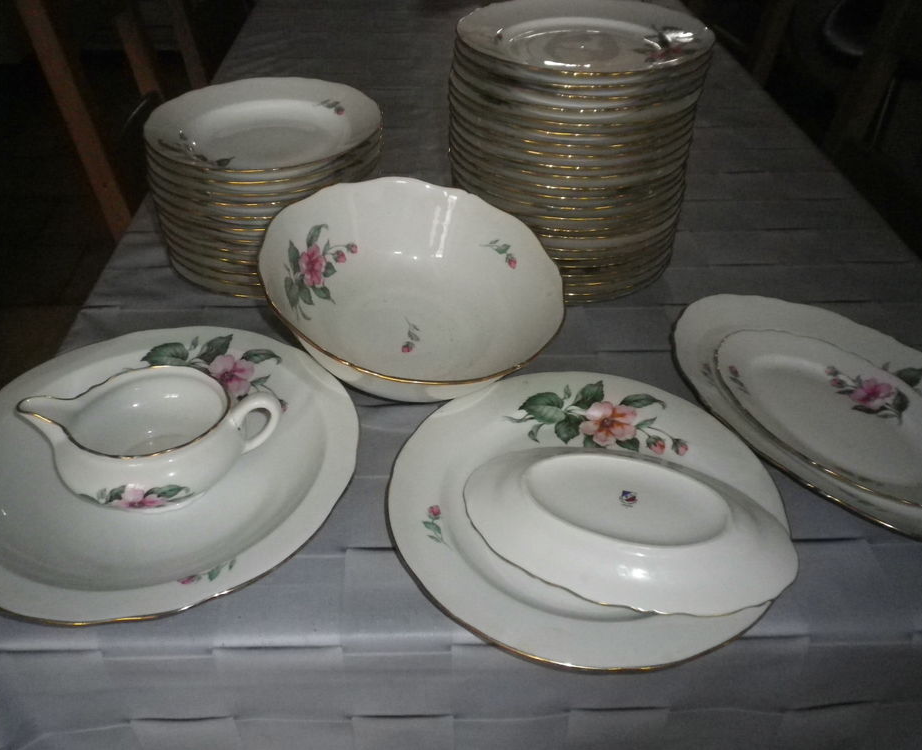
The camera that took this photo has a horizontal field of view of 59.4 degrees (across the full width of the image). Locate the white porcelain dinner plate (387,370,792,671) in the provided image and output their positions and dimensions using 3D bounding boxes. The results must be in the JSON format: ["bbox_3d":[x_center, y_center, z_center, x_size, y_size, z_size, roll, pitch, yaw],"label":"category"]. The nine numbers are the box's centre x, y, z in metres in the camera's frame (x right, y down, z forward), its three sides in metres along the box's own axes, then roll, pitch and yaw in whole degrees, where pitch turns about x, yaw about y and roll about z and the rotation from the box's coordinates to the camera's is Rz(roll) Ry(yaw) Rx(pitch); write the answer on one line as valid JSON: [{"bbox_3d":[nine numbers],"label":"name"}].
[{"bbox_3d":[0.095,0.102,0.637,0.308,0.031,0.308,1,39,-1],"label":"white porcelain dinner plate"}]

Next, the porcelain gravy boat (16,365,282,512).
[{"bbox_3d":[-0.235,0.047,0.634,0.189,0.076,0.112,-6,40,-10],"label":"porcelain gravy boat"}]

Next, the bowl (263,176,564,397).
[{"bbox_3d":[-0.046,-0.058,0.718,0.260,0.097,0.260,8,47,-9],"label":"bowl"}]

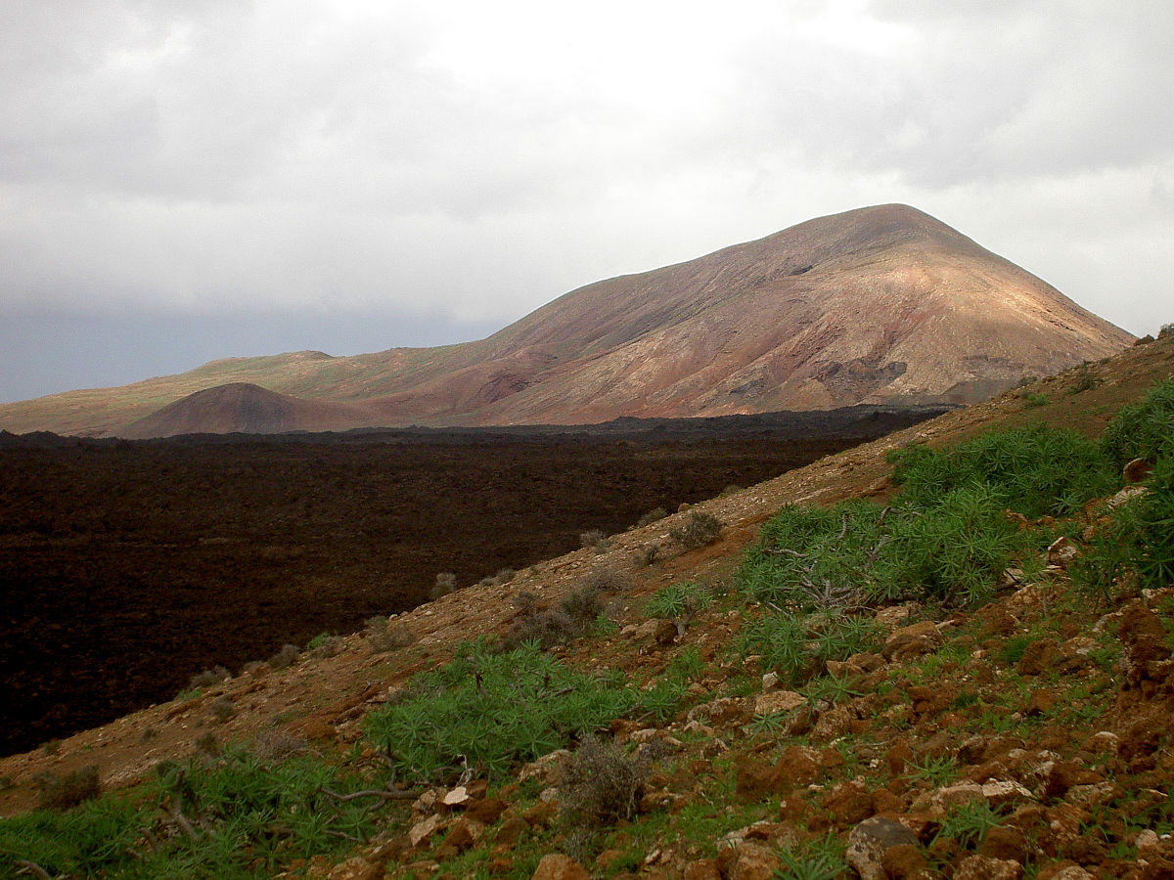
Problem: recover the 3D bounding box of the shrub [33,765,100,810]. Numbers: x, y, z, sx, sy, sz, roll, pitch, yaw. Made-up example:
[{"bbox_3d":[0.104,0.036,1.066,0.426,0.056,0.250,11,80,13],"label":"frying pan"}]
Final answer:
[{"bbox_3d":[-3.833,2.571,25.500,0.490,0.307,0.392,0,0,0],"label":"shrub"}]

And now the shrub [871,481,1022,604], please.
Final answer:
[{"bbox_3d":[1.677,0.482,16.000,0.706,0.559,0.671,0,0,0],"label":"shrub"}]

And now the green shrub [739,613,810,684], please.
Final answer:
[{"bbox_3d":[0.834,0.930,15.400,0.322,0.305,0.290,0,0,0],"label":"green shrub"}]

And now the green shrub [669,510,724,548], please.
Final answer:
[{"bbox_3d":[0.930,0.763,29.500,0.451,0.307,0.383,0,0,0],"label":"green shrub"}]

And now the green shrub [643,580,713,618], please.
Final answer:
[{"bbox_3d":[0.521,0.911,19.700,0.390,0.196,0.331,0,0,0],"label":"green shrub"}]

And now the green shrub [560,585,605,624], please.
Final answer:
[{"bbox_3d":[-0.030,1.134,23.800,0.310,0.255,0.294,0,0,0],"label":"green shrub"}]

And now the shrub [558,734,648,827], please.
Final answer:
[{"bbox_3d":[0.057,1.285,13.000,0.331,0.316,0.298,0,0,0],"label":"shrub"}]

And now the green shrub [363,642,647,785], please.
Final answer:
[{"bbox_3d":[-0.385,1.290,16.500,1.353,0.593,1.015,0,0,0],"label":"green shrub"}]

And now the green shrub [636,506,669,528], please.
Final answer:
[{"bbox_3d":[0.733,0.877,39.000,0.353,0.236,0.318,0,0,0],"label":"green shrub"}]

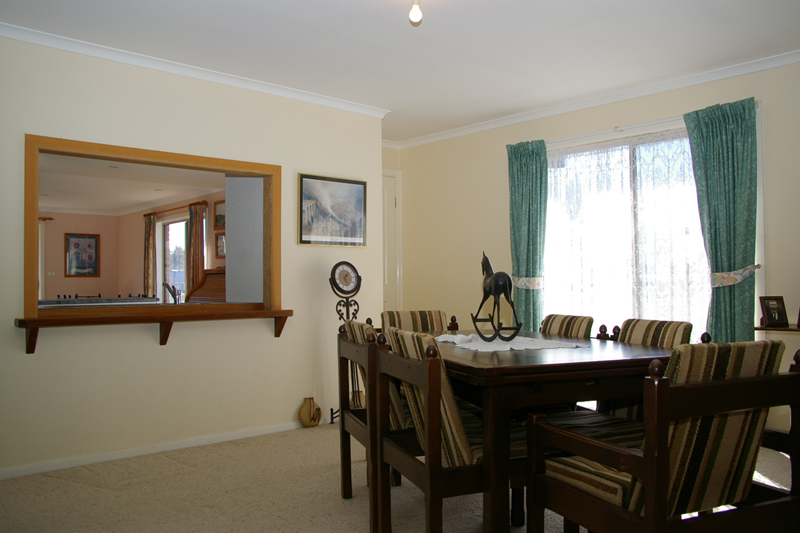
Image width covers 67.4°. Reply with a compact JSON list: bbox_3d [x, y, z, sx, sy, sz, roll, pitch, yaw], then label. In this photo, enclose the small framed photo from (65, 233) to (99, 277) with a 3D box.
[{"bbox_3d":[-6.012,-0.203,11.364,0.600,0.800,0.030,1,-2,-38],"label":"small framed photo"}]

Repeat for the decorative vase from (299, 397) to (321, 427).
[{"bbox_3d":[-0.634,1.036,4.225,0.155,0.215,0.140,1,-2,-38],"label":"decorative vase"}]

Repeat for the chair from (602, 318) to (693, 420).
[{"bbox_3d":[0.928,0.667,2.544,0.560,0.860,0.510,1,-2,-29],"label":"chair"}]

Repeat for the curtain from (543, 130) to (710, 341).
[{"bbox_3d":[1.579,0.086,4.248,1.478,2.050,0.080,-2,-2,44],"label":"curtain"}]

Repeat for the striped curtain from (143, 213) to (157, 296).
[{"bbox_3d":[-4.373,0.179,10.494,0.420,2.200,0.120,-2,-2,44],"label":"striped curtain"}]

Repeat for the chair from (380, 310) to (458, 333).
[{"bbox_3d":[0.176,0.691,3.399,0.600,0.860,0.570,0,-1,-22],"label":"chair"}]

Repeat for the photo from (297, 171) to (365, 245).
[{"bbox_3d":[-0.491,-0.402,4.452,0.590,0.510,0.025,1,-2,-38],"label":"photo"}]

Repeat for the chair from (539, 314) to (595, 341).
[{"bbox_3d":[0.659,0.680,3.003,0.560,0.860,0.510,1,-2,-28],"label":"chair"}]

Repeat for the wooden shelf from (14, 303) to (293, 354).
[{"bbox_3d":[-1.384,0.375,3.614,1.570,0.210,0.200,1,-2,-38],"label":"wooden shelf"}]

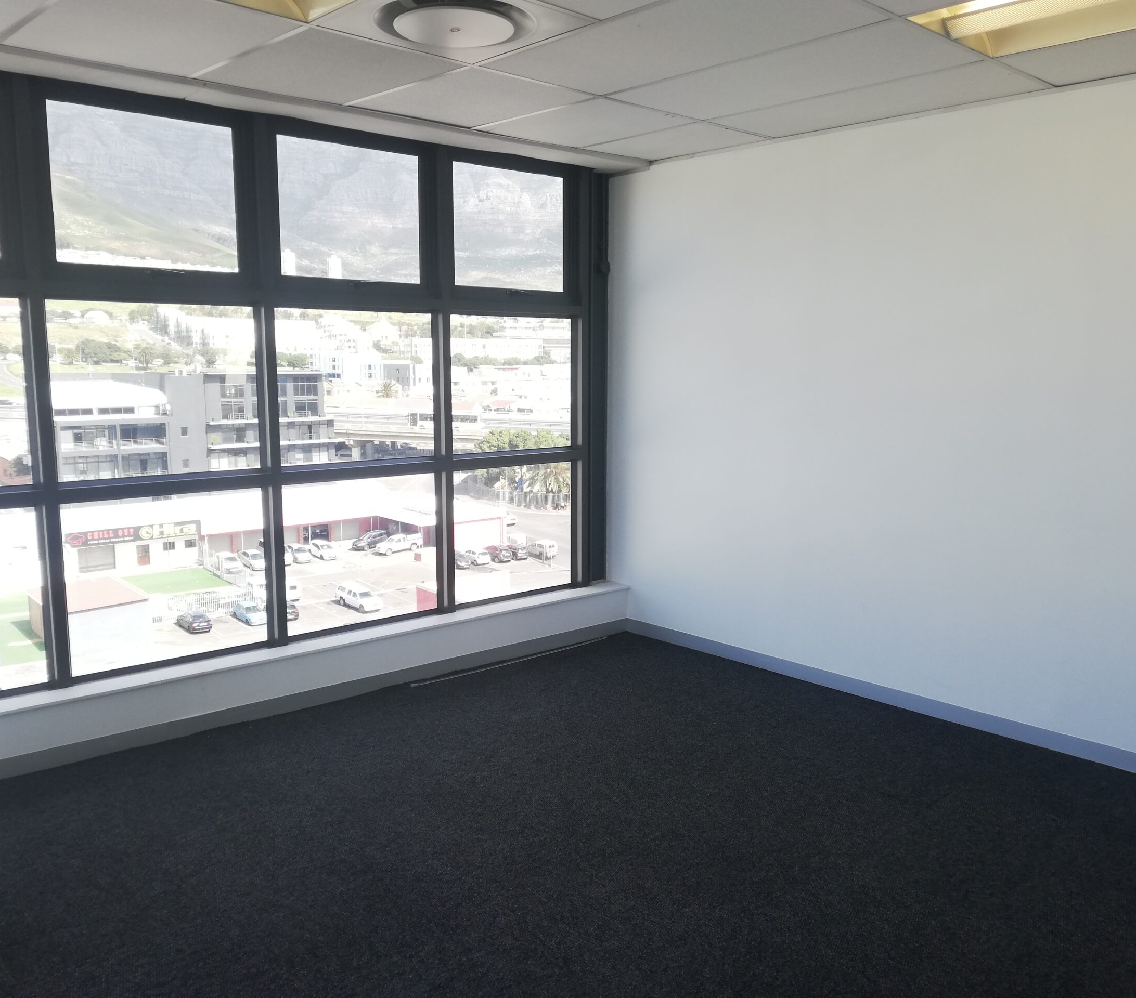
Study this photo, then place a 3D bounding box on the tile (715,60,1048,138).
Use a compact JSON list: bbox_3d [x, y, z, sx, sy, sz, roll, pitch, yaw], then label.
[{"bbox_3d":[1.153,-1.519,3.831,0.490,0.020,1.174,-8,11,-42],"label":"tile"}]

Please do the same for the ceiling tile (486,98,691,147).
[{"bbox_3d":[0.074,-1.569,4.173,0.580,0.020,0.762,-8,11,-42],"label":"ceiling tile"}]

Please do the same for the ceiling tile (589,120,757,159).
[{"bbox_3d":[0.480,-1.624,4.547,0.490,0.020,0.762,-8,11,-42],"label":"ceiling tile"}]

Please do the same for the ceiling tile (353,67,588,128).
[{"bbox_3d":[-0.366,-1.510,3.769,0.580,0.020,0.762,-8,11,-42],"label":"ceiling tile"}]

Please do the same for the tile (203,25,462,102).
[{"bbox_3d":[-0.805,-1.450,3.365,0.580,0.020,0.762,-8,11,-42],"label":"tile"}]

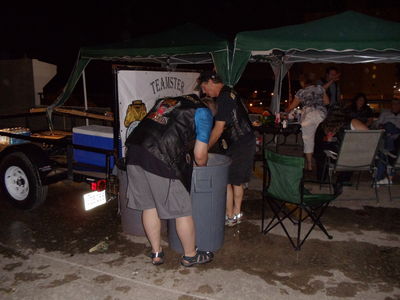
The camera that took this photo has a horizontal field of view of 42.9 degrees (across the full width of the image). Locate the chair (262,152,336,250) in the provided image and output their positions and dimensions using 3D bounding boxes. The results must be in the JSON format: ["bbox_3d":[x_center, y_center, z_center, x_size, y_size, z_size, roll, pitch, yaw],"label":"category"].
[{"bbox_3d":[0.992,0.443,5.060,0.570,0.850,0.560,-7,12,-34],"label":"chair"}]

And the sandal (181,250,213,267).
[{"bbox_3d":[-0.016,0.923,4.452,0.295,0.105,0.110,-6,11,-31],"label":"sandal"}]

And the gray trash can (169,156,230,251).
[{"bbox_3d":[-0.033,0.507,4.779,0.650,0.820,0.650,0,10,0],"label":"gray trash can"}]

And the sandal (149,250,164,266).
[{"bbox_3d":[-0.388,0.917,4.486,0.110,0.105,0.295,-2,10,-11],"label":"sandal"}]

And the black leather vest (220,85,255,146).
[{"bbox_3d":[0.364,-0.354,5.215,0.320,0.620,0.460,-18,12,-7],"label":"black leather vest"}]

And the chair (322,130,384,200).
[{"bbox_3d":[1.925,0.144,6.565,0.580,0.930,0.680,-1,10,-6],"label":"chair"}]

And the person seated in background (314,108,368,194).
[{"bbox_3d":[1.921,-0.075,7.039,0.580,1.200,0.750,4,11,23],"label":"person seated in background"}]

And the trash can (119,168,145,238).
[{"bbox_3d":[-0.547,0.421,5.276,0.640,0.820,0.640,-1,10,-6],"label":"trash can"}]

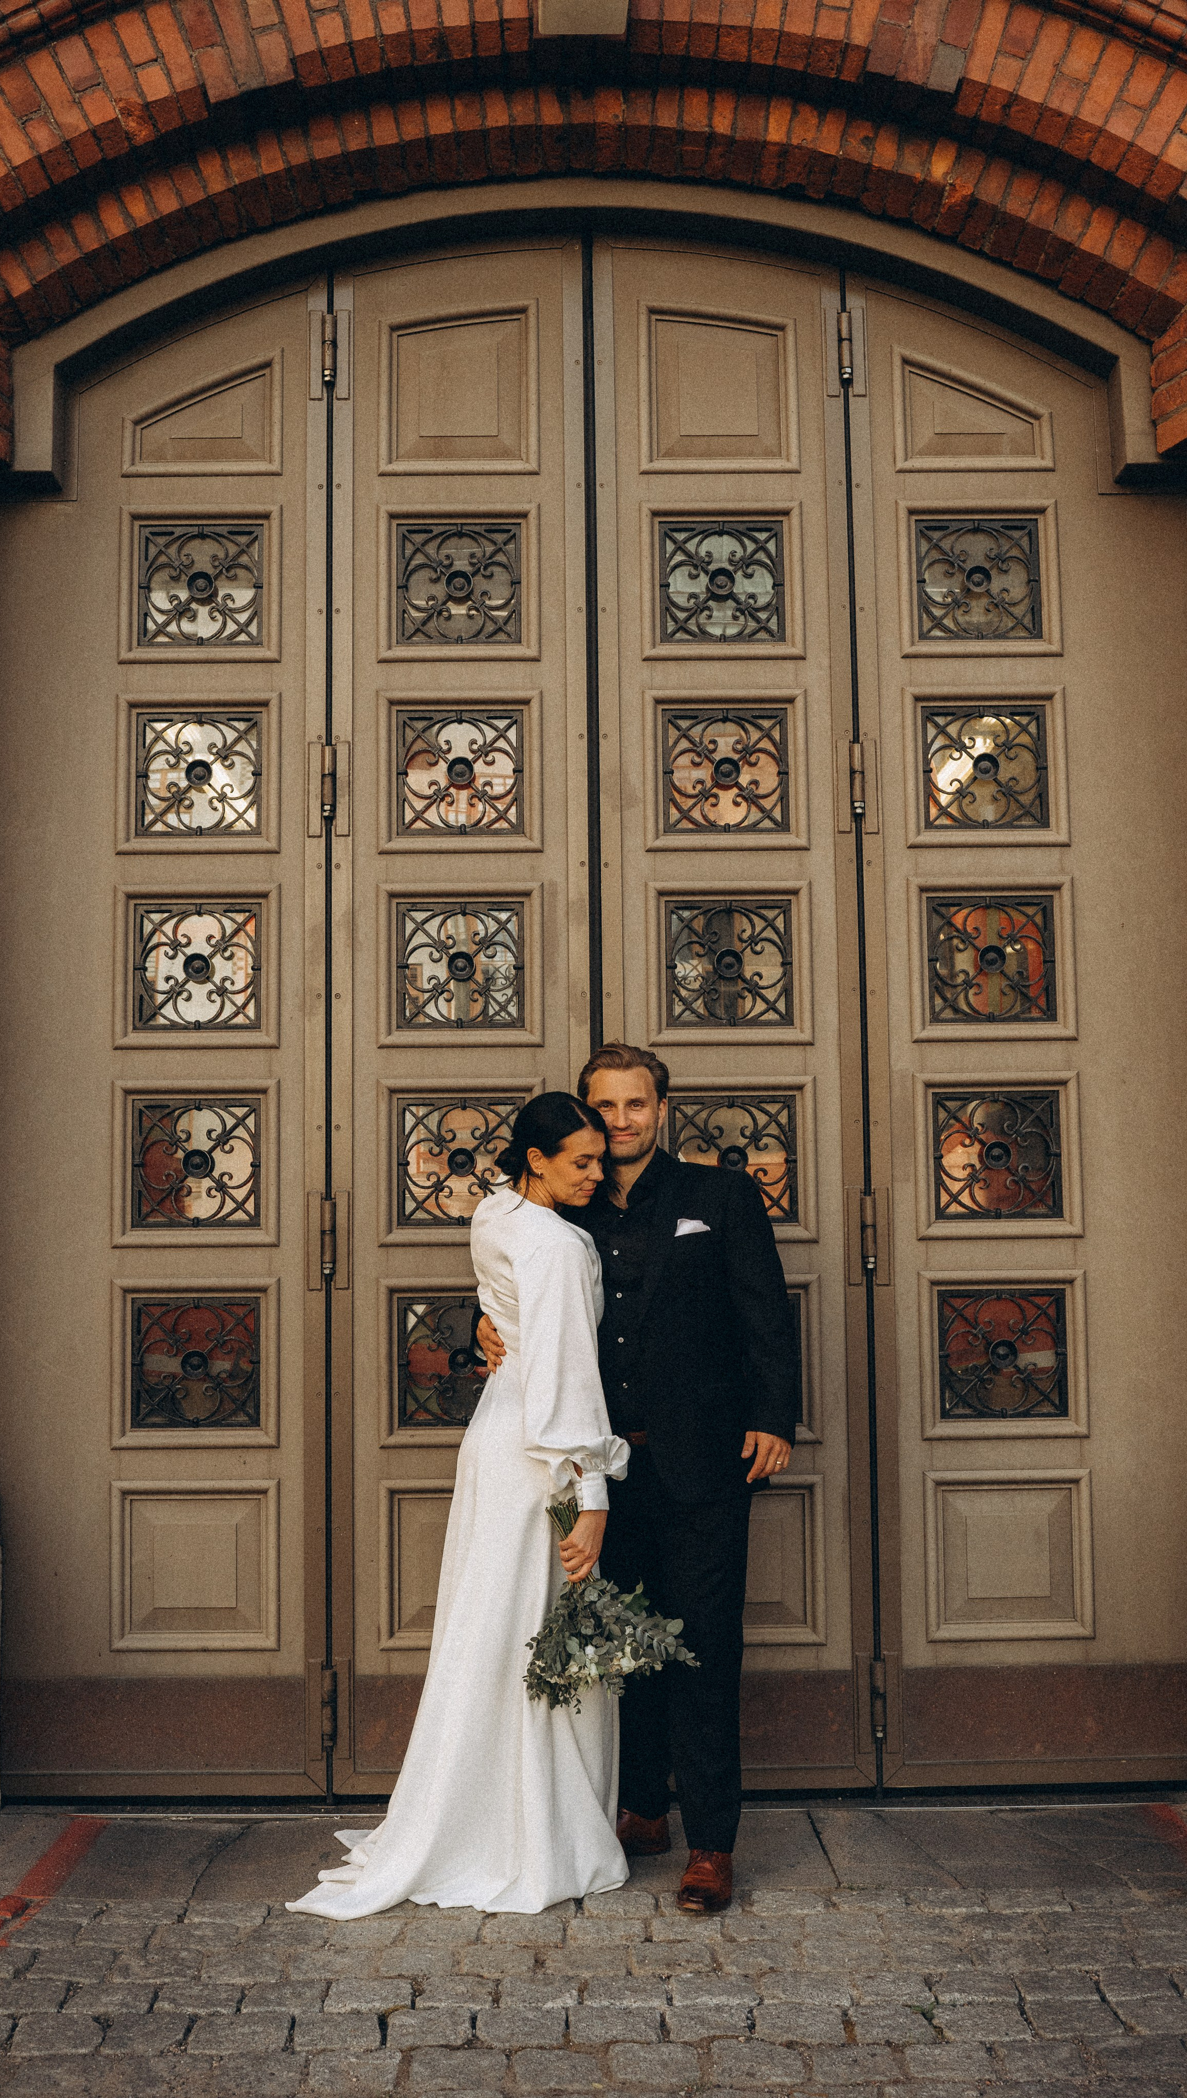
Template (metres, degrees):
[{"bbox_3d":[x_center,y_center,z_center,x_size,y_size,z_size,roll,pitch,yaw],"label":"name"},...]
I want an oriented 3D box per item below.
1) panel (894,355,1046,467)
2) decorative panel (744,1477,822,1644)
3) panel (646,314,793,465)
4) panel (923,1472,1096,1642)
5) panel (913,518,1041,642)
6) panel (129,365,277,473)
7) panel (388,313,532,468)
[{"bbox_3d":[0.965,-1.616,5.173,0.396,0.309,0.050,-1,-5,-1],"label":"panel"},{"bbox_3d":[0.355,1.232,4.914,0.407,0.406,0.050,-1,-5,-1],"label":"decorative panel"},{"bbox_3d":[0.320,-1.669,5.172,0.383,0.412,0.050,-1,-5,-1],"label":"panel"},{"bbox_3d":[1.004,1.222,4.922,0.406,0.400,0.050,-1,-5,-1],"label":"panel"},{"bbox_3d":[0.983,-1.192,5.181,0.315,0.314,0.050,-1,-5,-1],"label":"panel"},{"bbox_3d":[-1.021,-1.649,5.336,0.385,0.293,0.045,-1,-6,-1],"label":"panel"},{"bbox_3d":[-0.351,-1.730,5.353,0.374,0.424,0.045,-1,-6,-1],"label":"panel"}]

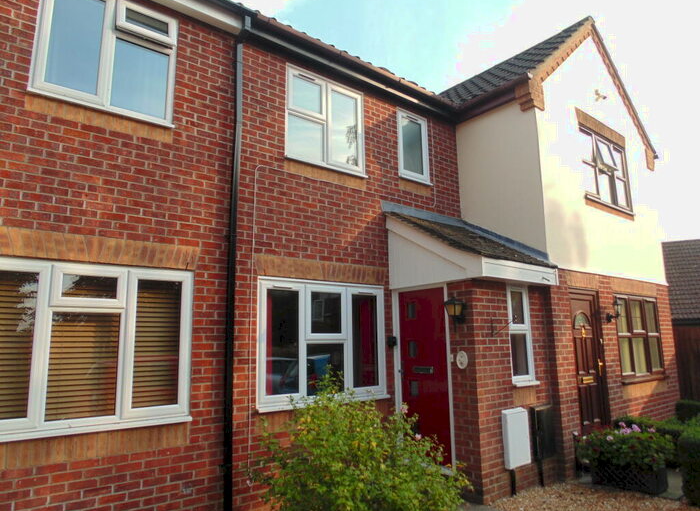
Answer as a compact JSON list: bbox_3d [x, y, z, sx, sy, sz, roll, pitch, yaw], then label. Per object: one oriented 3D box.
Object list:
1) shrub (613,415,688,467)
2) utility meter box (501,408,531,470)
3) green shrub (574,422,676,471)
[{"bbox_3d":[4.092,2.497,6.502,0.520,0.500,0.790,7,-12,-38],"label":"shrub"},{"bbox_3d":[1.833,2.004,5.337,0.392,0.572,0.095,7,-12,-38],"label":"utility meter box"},{"bbox_3d":[3.119,2.165,5.534,0.580,0.440,0.900,7,-12,-38],"label":"green shrub"}]

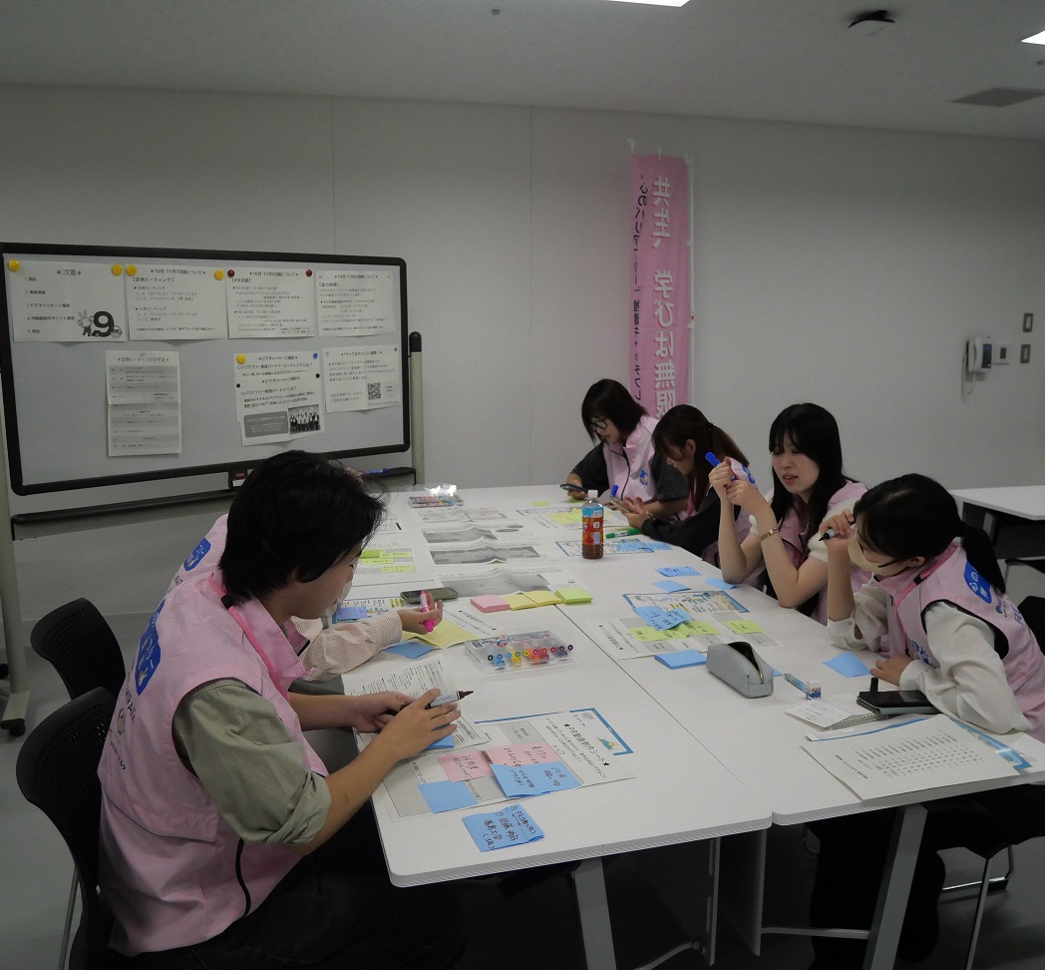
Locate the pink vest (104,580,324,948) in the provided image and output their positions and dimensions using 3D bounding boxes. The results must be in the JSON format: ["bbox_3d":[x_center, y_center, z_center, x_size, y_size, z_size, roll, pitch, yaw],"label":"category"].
[{"bbox_3d":[-0.581,0.456,1.648,0.340,0.610,0.470,9,4,-27],"label":"pink vest"}]

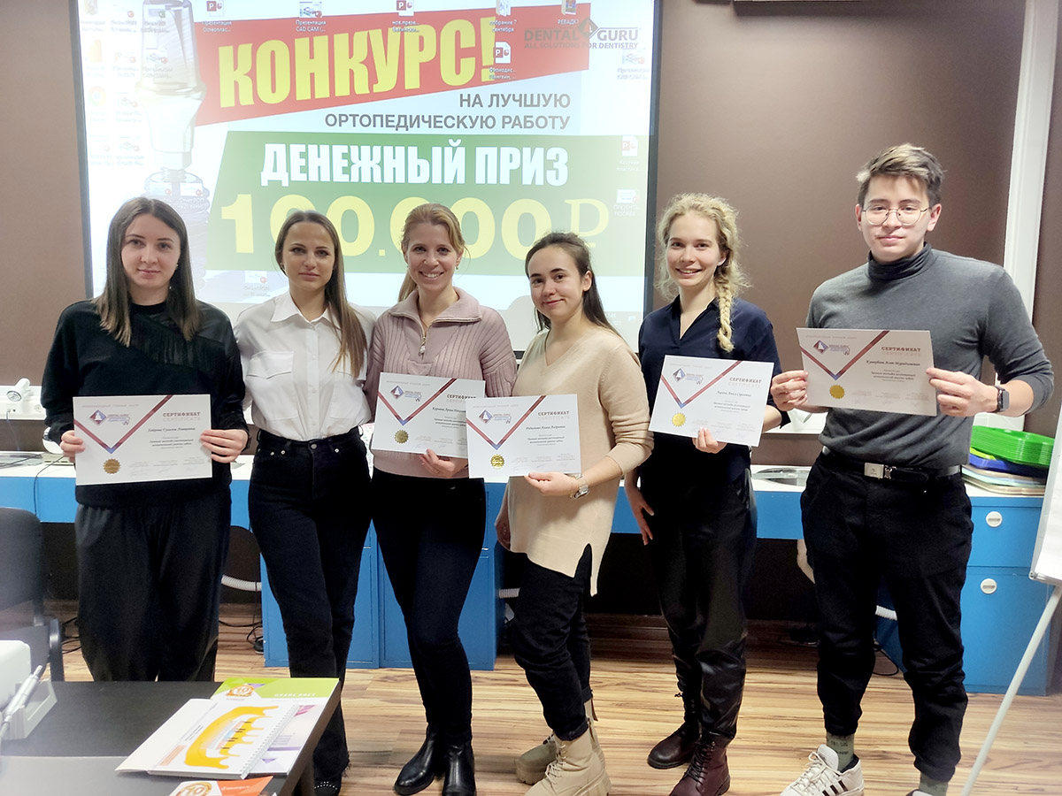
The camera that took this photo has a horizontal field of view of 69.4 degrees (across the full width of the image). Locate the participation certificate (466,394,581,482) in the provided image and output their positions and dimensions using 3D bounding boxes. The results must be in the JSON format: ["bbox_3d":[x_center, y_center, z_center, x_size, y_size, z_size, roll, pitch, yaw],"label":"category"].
[{"bbox_3d":[-0.020,0.100,2.030,0.297,0.210,0.010,-3,-5,-3],"label":"participation certificate"}]

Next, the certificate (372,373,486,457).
[{"bbox_3d":[-0.275,0.047,2.066,0.297,0.210,0.010,5,-5,6],"label":"certificate"}]

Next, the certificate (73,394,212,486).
[{"bbox_3d":[-0.938,0.100,1.867,0.297,0.210,0.010,-1,3,-24],"label":"certificate"}]

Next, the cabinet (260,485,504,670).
[{"bbox_3d":[-0.582,0.668,3.186,0.897,0.737,0.460,1,7,1],"label":"cabinet"}]

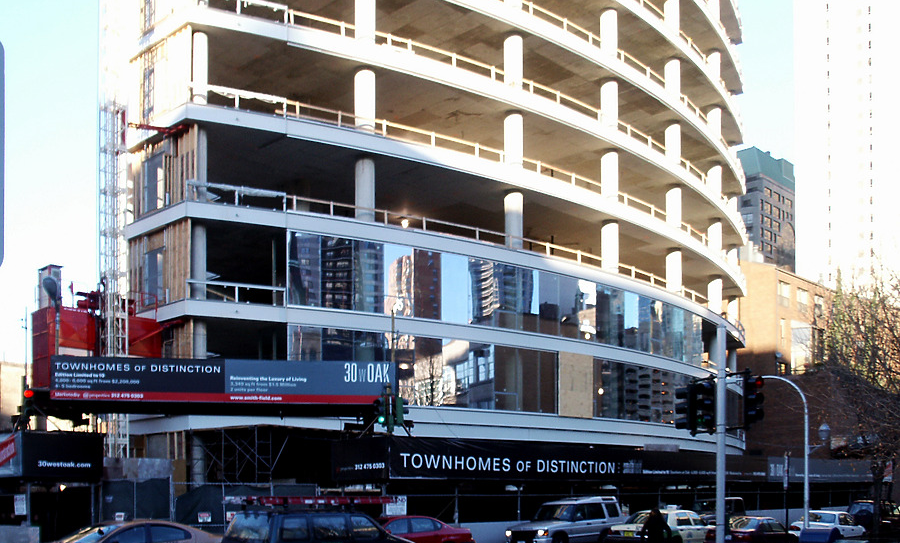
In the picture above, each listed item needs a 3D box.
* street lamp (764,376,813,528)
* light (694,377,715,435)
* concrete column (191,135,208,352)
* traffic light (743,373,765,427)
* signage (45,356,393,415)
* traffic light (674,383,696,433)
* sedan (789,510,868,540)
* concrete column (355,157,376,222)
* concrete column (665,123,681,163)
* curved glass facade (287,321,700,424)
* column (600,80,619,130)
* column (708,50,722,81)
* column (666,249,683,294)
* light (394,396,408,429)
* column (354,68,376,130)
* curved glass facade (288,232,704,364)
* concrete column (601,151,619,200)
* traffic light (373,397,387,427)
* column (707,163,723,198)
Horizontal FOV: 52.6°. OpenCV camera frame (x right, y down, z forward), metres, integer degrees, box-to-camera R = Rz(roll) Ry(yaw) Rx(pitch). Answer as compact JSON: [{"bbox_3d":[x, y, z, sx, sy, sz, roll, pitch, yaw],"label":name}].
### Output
[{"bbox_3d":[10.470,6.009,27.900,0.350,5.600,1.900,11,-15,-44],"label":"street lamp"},{"bbox_3d":[4.427,2.327,15.800,0.300,0.950,0.340,-4,-6,37],"label":"light"},{"bbox_3d":[-9.513,-0.989,34.600,0.620,9.000,0.620,-2,-9,-1],"label":"concrete column"},{"bbox_3d":[4.969,2.104,14.900,0.290,0.860,0.330,12,-18,-42],"label":"traffic light"},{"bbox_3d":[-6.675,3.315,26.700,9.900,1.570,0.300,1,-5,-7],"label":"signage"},{"bbox_3d":[4.094,2.361,15.800,0.400,0.860,0.300,-10,-15,40],"label":"traffic light"},{"bbox_3d":[17.223,11.505,41.300,4.650,1.420,1.760,10,-15,-43],"label":"sedan"},{"bbox_3d":[-3.222,-2.898,34.700,0.770,2.950,0.770,0,-9,0],"label":"concrete column"},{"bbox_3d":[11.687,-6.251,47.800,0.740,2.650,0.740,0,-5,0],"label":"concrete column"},{"bbox_3d":[4.260,4.750,38.400,24.500,2.750,1.900,9,-14,-40],"label":"curved glass facade"},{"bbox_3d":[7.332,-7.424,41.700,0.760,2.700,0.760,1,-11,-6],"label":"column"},{"bbox_3d":[15.725,-11.631,54.000,0.800,2.950,0.800,-8,-12,43],"label":"column"},{"bbox_3d":[11.792,0.578,47.800,0.740,2.750,0.740,0,-5,0],"label":"column"},{"bbox_3d":[-1.396,4.045,26.200,0.300,0.860,0.340,-10,-17,38],"label":"light"},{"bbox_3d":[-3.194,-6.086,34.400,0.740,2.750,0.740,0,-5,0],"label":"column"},{"bbox_3d":[4.464,1.897,42.100,25.900,2.900,1.800,11,-18,-37],"label":"curved glass facade"},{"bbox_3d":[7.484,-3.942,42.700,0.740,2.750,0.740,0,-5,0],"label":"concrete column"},{"bbox_3d":[-2.045,4.091,26.400,0.300,0.900,0.340,-4,-7,40],"label":"traffic light"},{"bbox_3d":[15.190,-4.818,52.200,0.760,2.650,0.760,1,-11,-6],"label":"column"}]

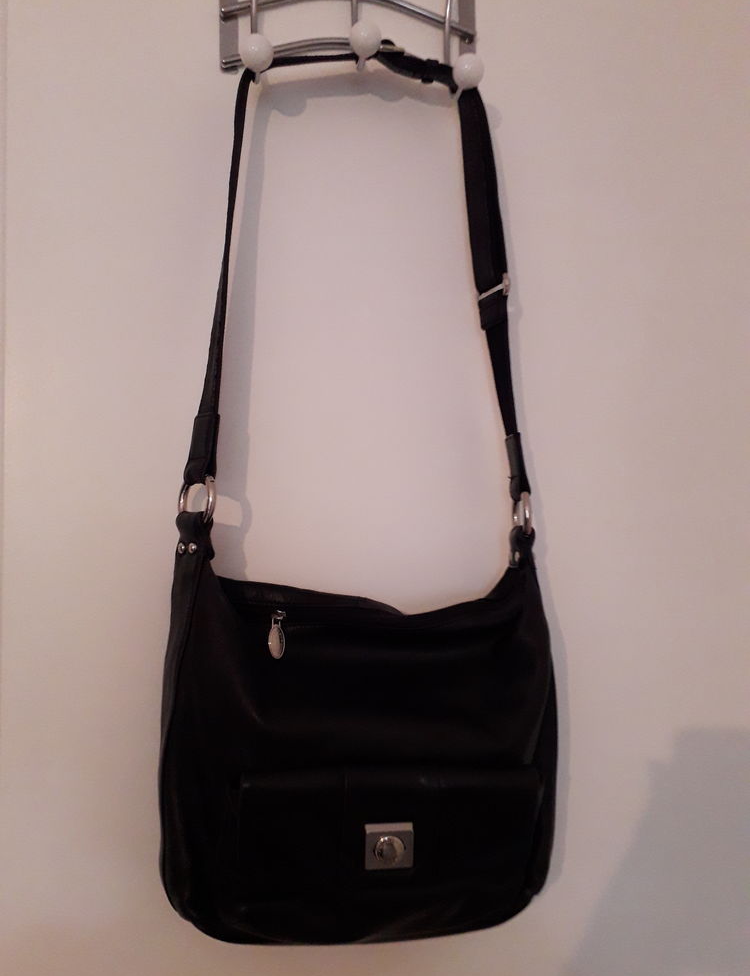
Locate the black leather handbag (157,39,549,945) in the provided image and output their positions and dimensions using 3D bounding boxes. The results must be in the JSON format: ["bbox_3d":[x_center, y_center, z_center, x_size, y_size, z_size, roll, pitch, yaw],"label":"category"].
[{"bbox_3d":[-0.007,-0.003,0.672,0.345,0.775,0.115,0,-2,-11],"label":"black leather handbag"}]

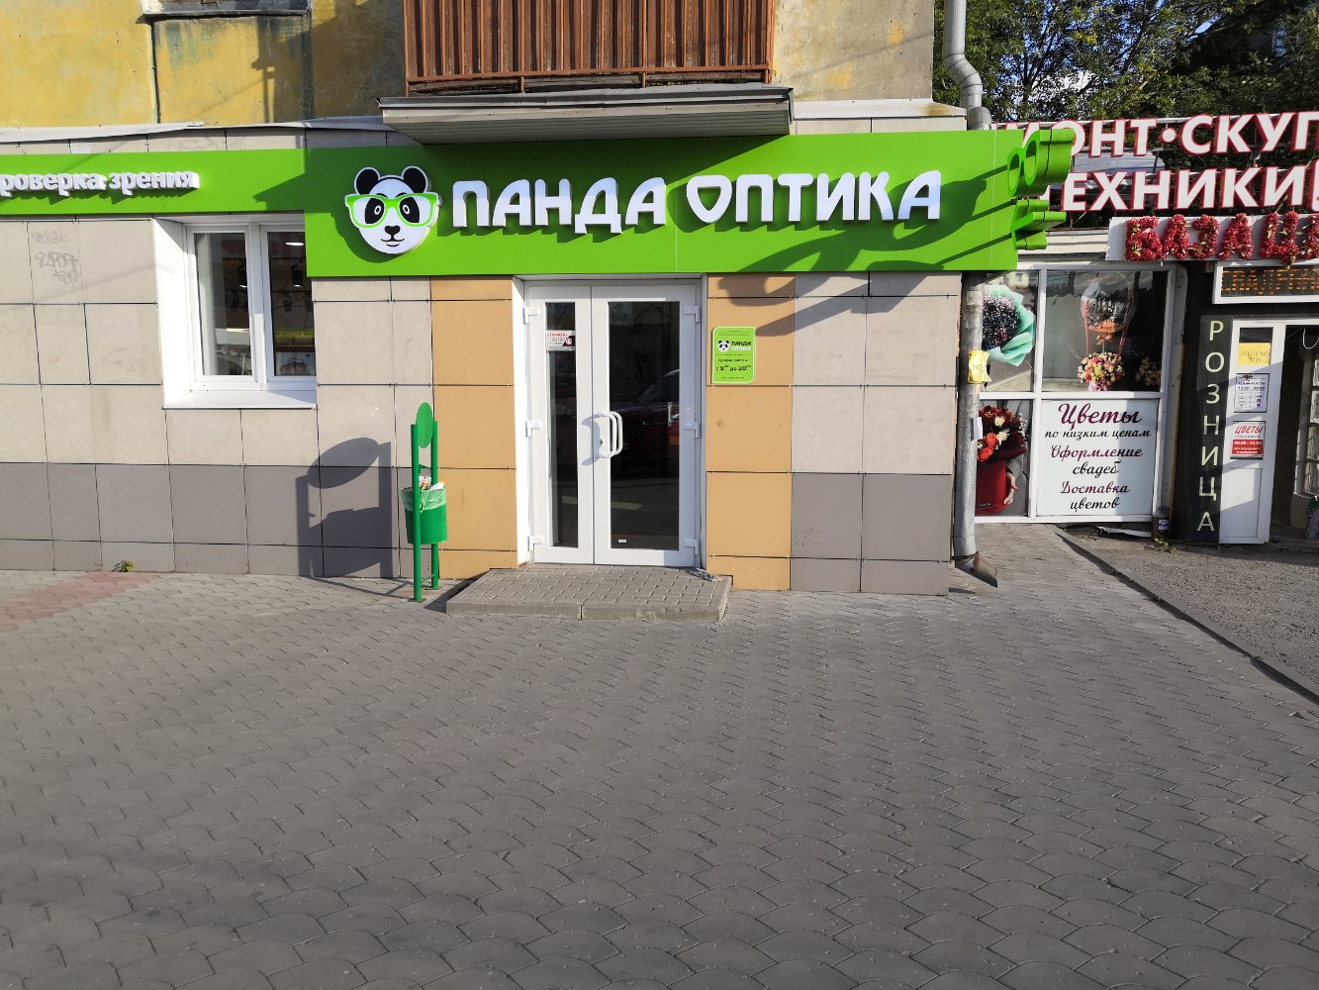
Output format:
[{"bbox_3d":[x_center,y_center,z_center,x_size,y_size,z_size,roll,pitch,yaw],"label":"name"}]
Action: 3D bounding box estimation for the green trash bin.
[{"bbox_3d":[-1.610,0.142,7.094,0.310,0.363,0.310,1,8,8],"label":"green trash bin"}]

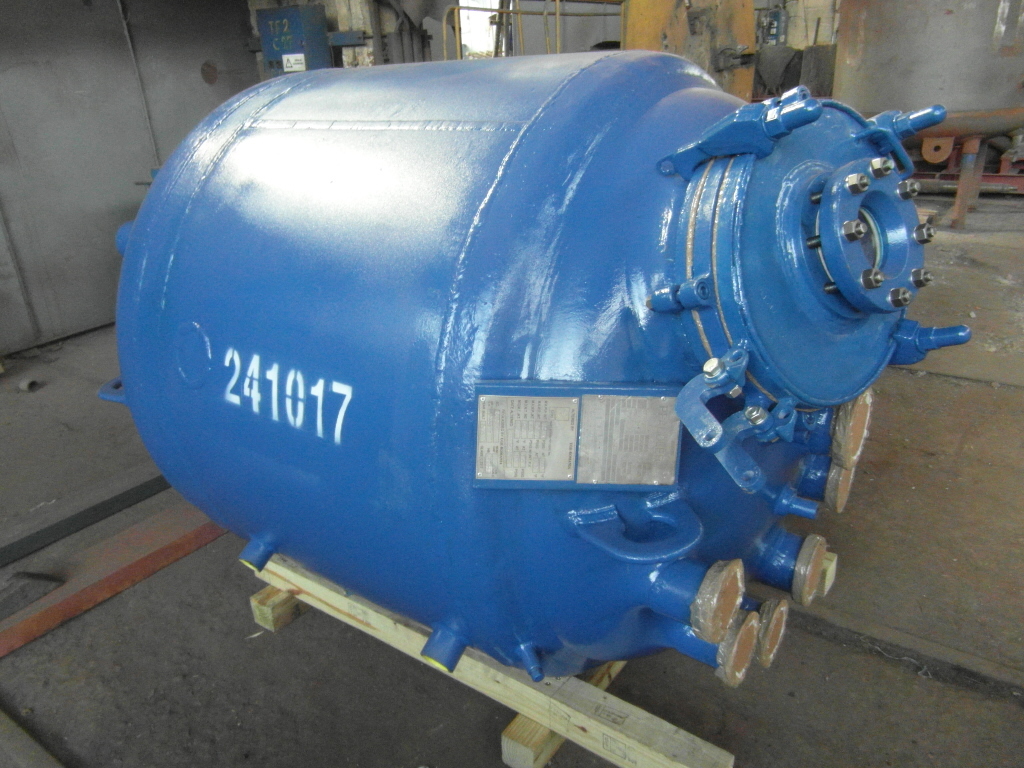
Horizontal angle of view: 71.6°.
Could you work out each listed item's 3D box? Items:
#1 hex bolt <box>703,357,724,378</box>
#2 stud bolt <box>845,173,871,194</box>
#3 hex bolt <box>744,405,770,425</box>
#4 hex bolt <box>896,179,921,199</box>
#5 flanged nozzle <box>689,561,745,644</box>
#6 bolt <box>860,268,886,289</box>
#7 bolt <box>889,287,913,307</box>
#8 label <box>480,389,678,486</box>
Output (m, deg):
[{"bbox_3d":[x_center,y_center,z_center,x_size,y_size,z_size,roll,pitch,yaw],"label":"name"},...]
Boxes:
[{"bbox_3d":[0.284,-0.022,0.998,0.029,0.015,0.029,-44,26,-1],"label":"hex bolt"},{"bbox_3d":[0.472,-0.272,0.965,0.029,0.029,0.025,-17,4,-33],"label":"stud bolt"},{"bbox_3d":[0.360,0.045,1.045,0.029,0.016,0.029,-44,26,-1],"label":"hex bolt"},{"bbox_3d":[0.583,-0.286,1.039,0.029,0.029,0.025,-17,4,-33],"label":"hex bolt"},{"bbox_3d":[0.399,0.418,1.370,0.052,0.165,0.165,13,26,32],"label":"flanged nozzle"},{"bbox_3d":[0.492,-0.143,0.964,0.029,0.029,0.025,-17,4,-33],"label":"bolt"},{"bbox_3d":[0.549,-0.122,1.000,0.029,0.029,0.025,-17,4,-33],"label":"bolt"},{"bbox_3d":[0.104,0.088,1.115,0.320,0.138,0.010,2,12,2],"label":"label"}]

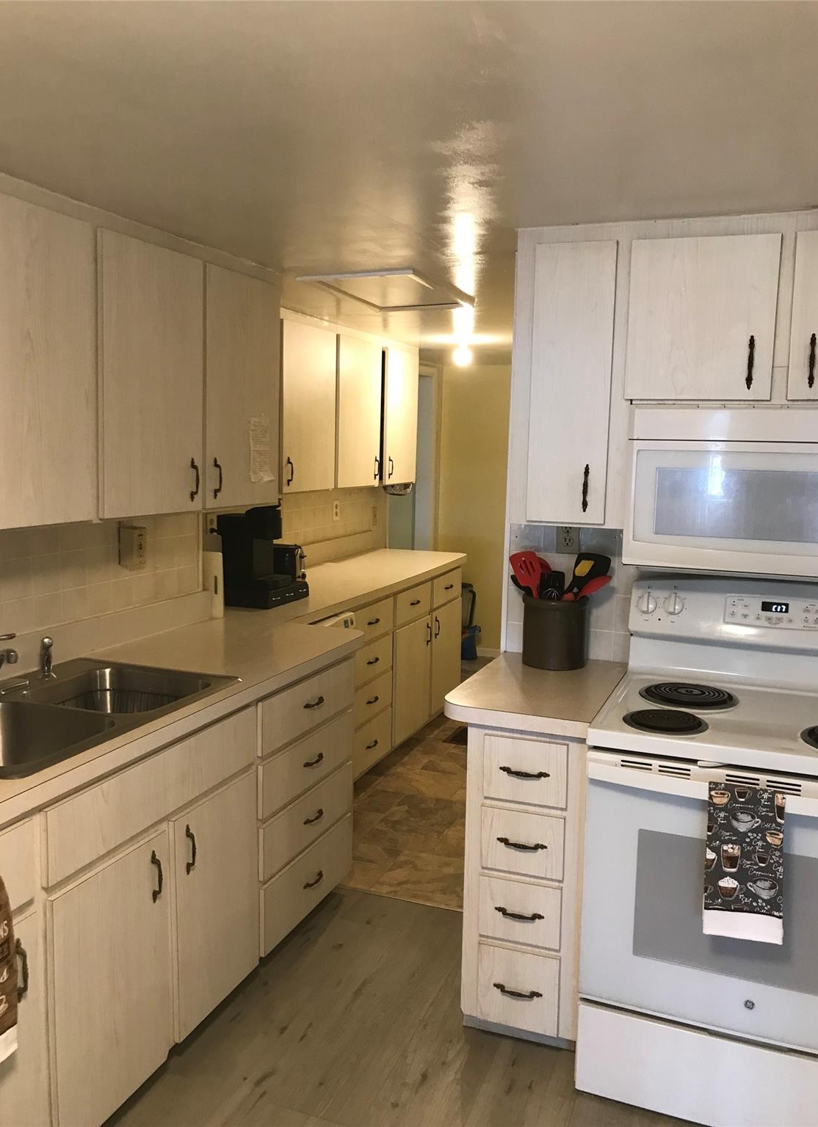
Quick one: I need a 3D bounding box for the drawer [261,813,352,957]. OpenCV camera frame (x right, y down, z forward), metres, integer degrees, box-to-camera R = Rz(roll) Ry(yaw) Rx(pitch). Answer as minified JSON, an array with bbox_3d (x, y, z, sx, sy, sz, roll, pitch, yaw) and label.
[{"bbox_3d":[-0.535,1.006,3.023,0.500,0.214,0.605,4,8,21],"label":"drawer"}]

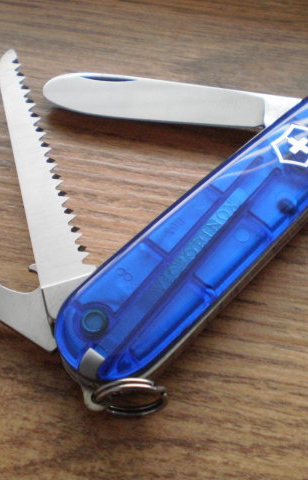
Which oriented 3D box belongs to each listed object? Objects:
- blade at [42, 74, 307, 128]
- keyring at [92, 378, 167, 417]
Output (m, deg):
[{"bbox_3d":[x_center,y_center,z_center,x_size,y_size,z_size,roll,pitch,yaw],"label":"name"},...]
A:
[{"bbox_3d":[0.005,-0.028,0.139,0.056,0.002,0.013,5,52,-2],"label":"blade"},{"bbox_3d":[-0.004,0.024,0.099,0.011,0.011,0.002,2,57,-5],"label":"keyring"}]

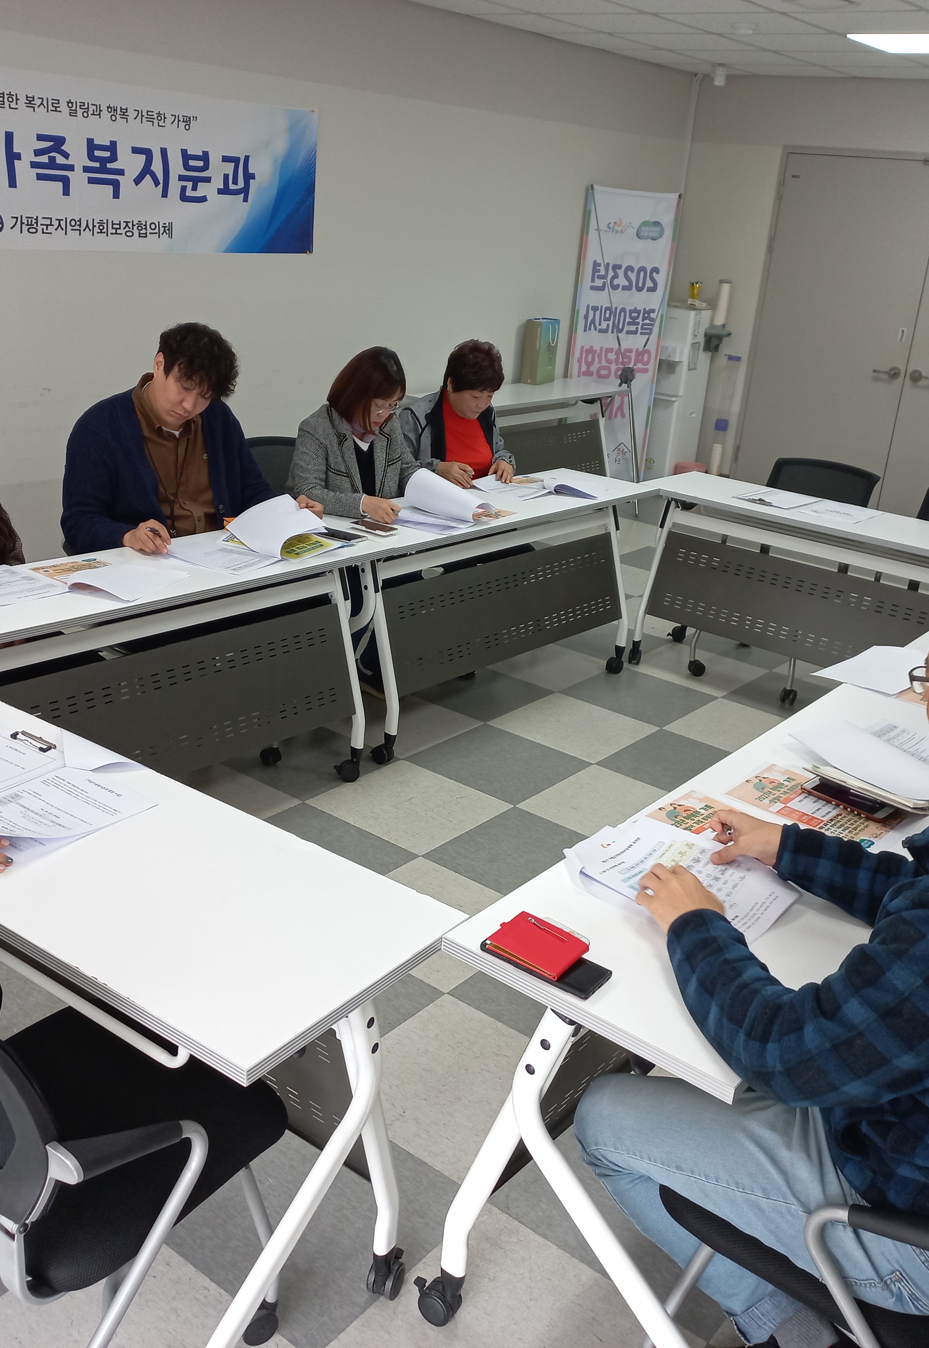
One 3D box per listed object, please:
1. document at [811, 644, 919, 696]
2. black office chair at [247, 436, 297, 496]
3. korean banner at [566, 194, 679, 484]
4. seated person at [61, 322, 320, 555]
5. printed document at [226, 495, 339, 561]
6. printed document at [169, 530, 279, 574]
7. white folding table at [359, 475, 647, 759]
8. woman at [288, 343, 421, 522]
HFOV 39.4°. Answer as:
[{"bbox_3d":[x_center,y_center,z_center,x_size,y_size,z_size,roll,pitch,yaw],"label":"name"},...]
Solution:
[{"bbox_3d":[0.980,-0.013,3.032,0.210,0.028,0.300,18,24,31],"label":"document"},{"bbox_3d":[-0.548,-0.400,4.646,0.570,0.820,0.550,19,25,33],"label":"black office chair"},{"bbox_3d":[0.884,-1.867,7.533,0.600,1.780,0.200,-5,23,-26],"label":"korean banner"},{"bbox_3d":[-0.819,-0.334,3.725,0.660,1.290,0.760,-14,27,-41],"label":"seated person"},{"bbox_3d":[-0.507,-0.412,3.642,0.250,0.095,0.300,14,22,23],"label":"printed document"},{"bbox_3d":[-0.648,-0.316,3.469,0.295,0.012,0.210,16,23,26],"label":"printed document"},{"bbox_3d":[0.059,-0.262,4.594,0.465,0.720,1.500,20,25,35],"label":"white folding table"},{"bbox_3d":[-0.349,-0.540,4.575,0.500,1.170,0.760,-15,28,-43],"label":"woman"}]

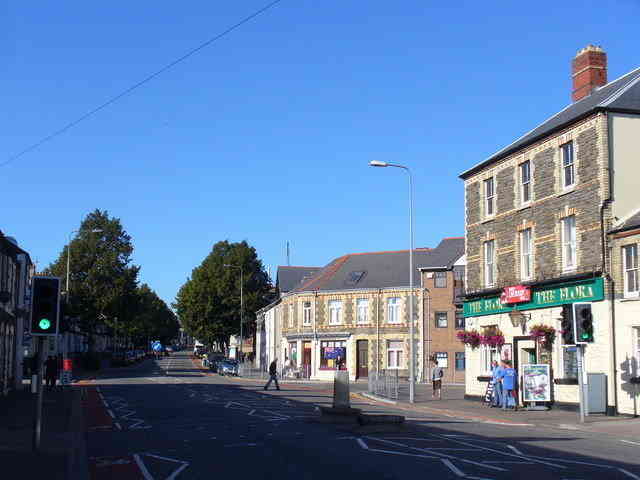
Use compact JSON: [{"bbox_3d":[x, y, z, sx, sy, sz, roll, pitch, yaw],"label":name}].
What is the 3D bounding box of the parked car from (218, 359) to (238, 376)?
[{"bbox_3d":[-8.004,11.122,77.201,1.750,1.480,4.200,2,-8,-11],"label":"parked car"}]

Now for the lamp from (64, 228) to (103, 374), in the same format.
[{"bbox_3d":[-14.924,4.121,55.717,2.200,9.700,0.350,2,-7,-9],"label":"lamp"}]

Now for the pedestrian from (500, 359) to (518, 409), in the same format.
[{"bbox_3d":[6.537,5.069,30.609,0.550,1.720,0.500,2,-7,-9],"label":"pedestrian"}]

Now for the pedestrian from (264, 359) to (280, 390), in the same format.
[{"bbox_3d":[-2.519,7.130,47.071,0.800,1.720,0.500,0,-7,6],"label":"pedestrian"}]

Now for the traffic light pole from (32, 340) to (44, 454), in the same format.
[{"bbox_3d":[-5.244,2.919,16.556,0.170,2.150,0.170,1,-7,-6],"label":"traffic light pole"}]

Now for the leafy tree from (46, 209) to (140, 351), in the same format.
[{"bbox_3d":[-19.959,4.610,78.035,8.600,14.400,8.600,2,-8,-9],"label":"leafy tree"}]

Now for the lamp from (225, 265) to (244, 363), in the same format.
[{"bbox_3d":[-7.450,6.922,76.740,1.650,9.700,0.350,2,-7,-9],"label":"lamp"}]

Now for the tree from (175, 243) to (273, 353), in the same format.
[{"bbox_3d":[-11.874,7.857,107.874,11.500,15.800,11.500,2,-8,-9],"label":"tree"}]

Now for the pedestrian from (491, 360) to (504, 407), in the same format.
[{"bbox_3d":[6.342,5.232,31.798,0.480,1.700,0.500,3,-8,-18],"label":"pedestrian"}]

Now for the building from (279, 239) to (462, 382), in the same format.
[{"bbox_3d":[4.415,5.649,68.469,16.500,10.300,9.500,-3,-8,27],"label":"building"}]

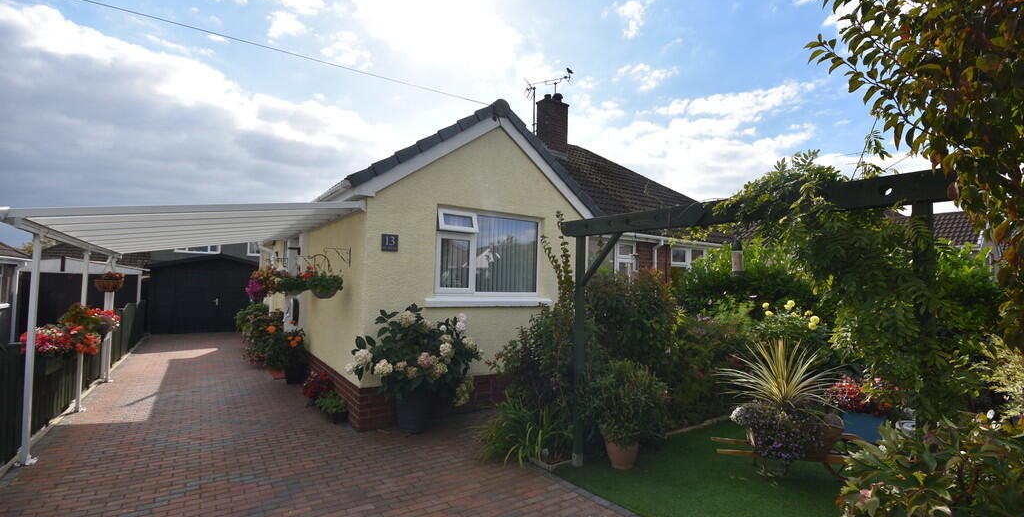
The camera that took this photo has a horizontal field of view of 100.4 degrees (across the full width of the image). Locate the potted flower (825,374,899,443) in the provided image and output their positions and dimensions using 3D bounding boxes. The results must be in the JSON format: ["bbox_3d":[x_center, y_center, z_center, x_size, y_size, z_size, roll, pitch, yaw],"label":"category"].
[{"bbox_3d":[3.780,1.660,4.620,0.620,0.740,0.600,3,-4,-36],"label":"potted flower"}]

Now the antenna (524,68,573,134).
[{"bbox_3d":[1.095,-4.725,12.800,1.300,2.000,0.700,0,-3,26],"label":"antenna"}]

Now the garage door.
[{"bbox_3d":[-9.077,1.104,12.903,2.750,2.300,0.100,3,-4,-36],"label":"garage door"}]

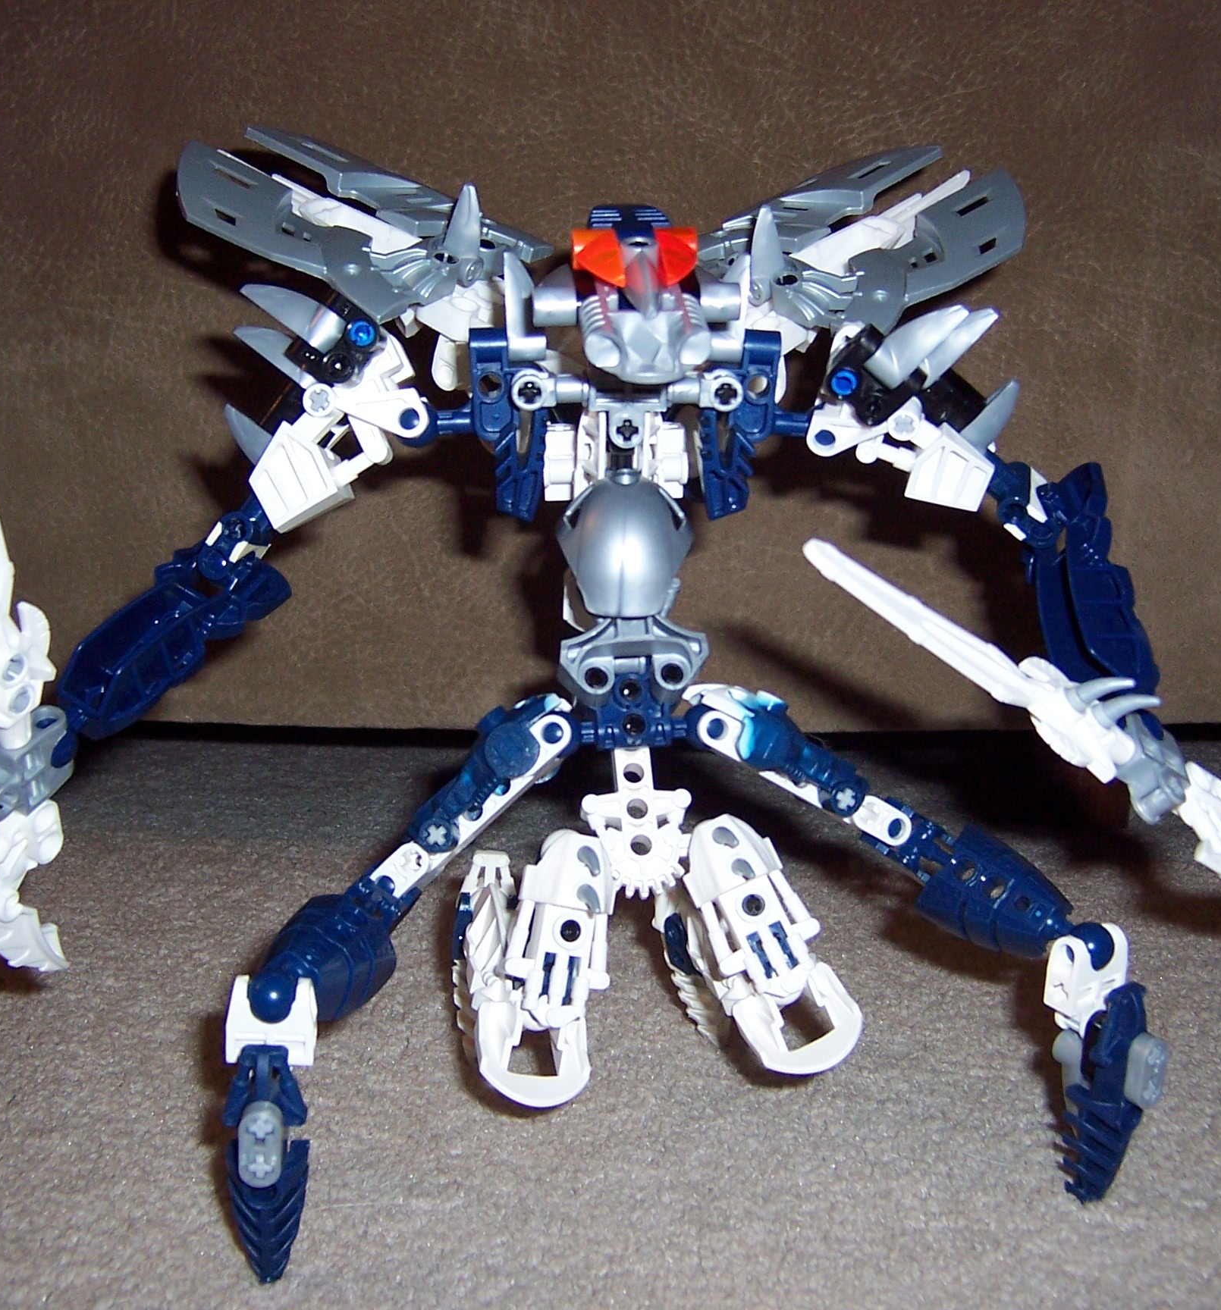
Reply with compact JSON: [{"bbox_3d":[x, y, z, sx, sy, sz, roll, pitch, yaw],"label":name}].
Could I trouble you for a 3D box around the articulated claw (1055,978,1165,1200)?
[{"bbox_3d":[0.096,0.083,0.318,0.019,0.042,0.015,15,10,33],"label":"articulated claw"}]

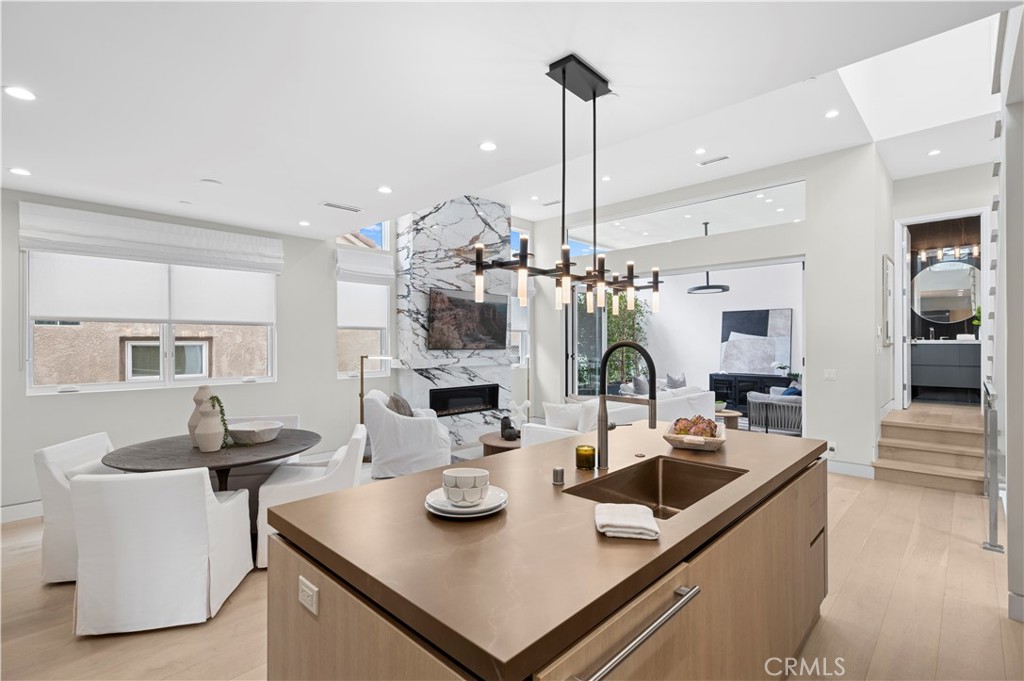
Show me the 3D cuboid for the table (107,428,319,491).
[{"bbox_3d":[-1.990,1.095,3.130,1.220,0.750,1.220,0,0,-10],"label":"table"}]

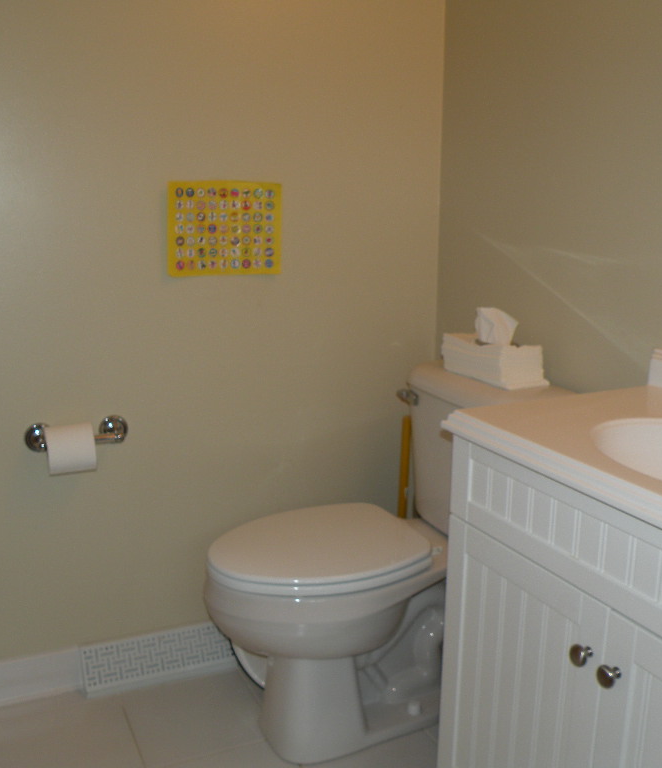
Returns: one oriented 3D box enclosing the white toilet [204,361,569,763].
[{"bbox_3d":[0.077,0.395,1.818,0.755,0.790,0.495,-5,12,-23],"label":"white toilet"}]

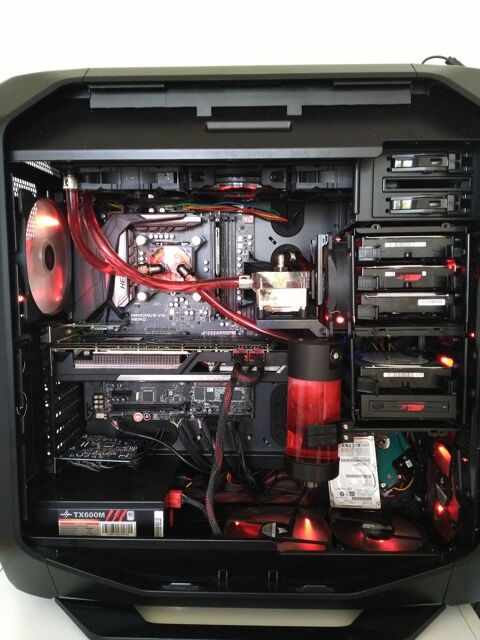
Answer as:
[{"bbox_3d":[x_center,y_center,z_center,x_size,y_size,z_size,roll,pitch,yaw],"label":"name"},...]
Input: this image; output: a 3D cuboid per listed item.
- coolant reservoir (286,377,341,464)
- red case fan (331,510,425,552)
[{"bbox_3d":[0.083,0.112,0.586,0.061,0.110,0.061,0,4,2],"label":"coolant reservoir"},{"bbox_3d":[0.173,0.273,0.646,0.120,0.025,0.120,0,4,2],"label":"red case fan"}]

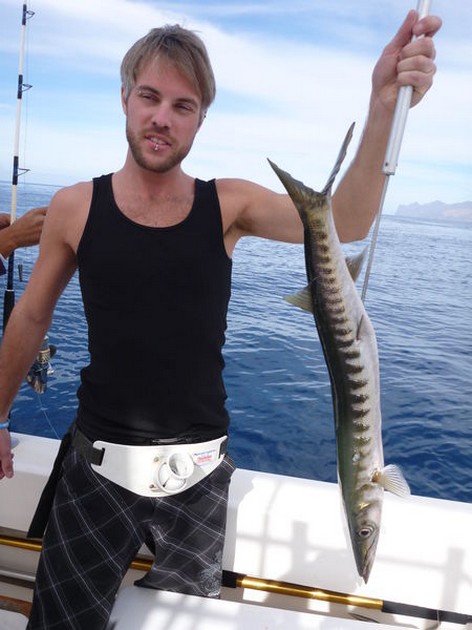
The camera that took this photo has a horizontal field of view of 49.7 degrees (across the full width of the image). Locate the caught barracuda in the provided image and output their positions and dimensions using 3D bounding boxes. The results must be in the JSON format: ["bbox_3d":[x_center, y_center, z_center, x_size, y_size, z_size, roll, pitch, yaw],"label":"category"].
[{"bbox_3d":[0.170,0.092,0.800,0.160,0.750,0.100,-11,12,-12],"label":"caught barracuda"}]

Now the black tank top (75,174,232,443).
[{"bbox_3d":[-0.167,-0.010,1.050,0.335,0.550,0.235,3,12,-3],"label":"black tank top"}]

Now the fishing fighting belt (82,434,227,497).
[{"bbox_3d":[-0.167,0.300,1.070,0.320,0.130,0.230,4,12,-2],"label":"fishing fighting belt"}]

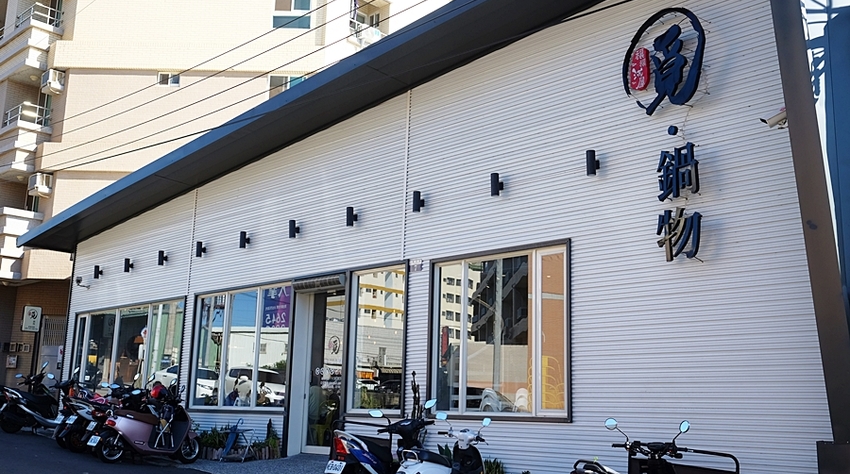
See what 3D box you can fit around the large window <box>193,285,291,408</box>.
[{"bbox_3d":[-3.220,1.921,14.159,2.936,2.069,0.120,-10,-17,43],"label":"large window"}]

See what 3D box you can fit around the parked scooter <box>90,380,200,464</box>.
[{"bbox_3d":[-4.226,2.878,12.769,0.700,1.170,1.885,-10,-17,43],"label":"parked scooter"}]

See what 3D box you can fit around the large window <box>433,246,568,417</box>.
[{"bbox_3d":[0.868,1.196,10.250,2.216,2.050,0.120,-10,-17,43],"label":"large window"}]

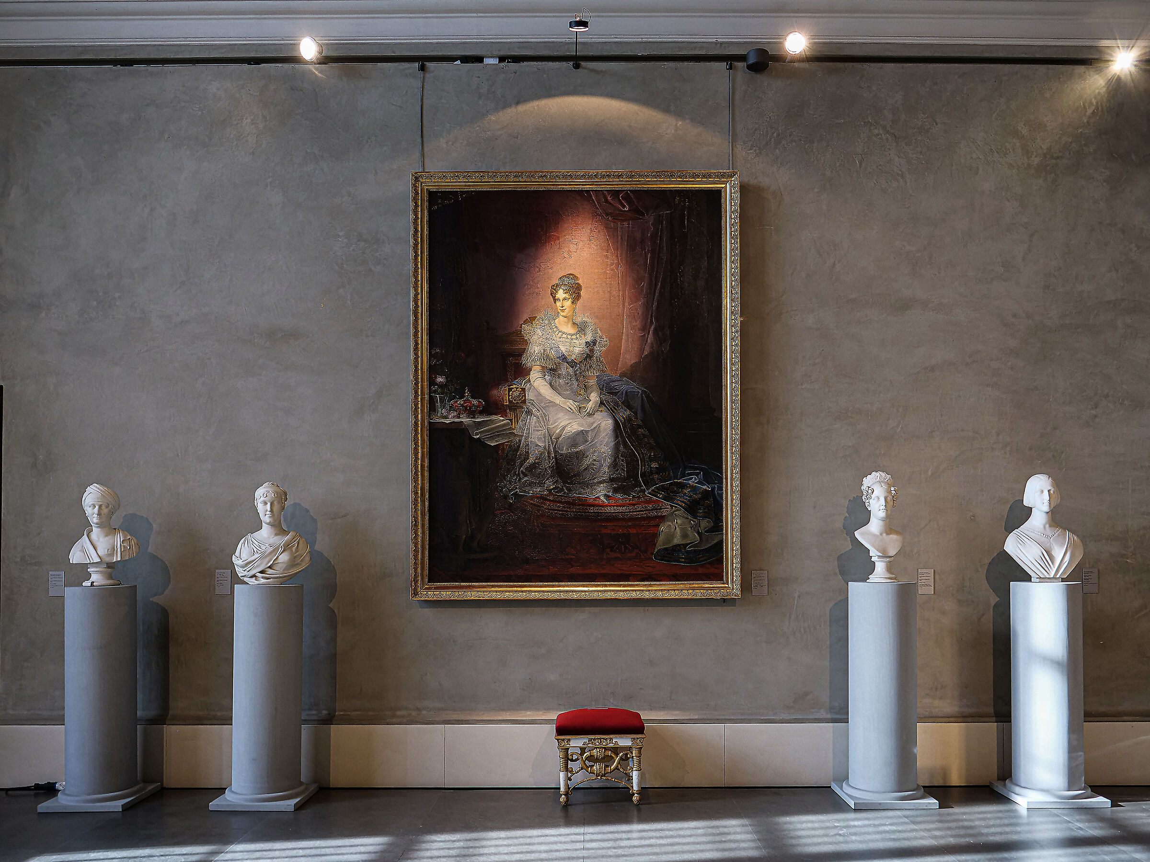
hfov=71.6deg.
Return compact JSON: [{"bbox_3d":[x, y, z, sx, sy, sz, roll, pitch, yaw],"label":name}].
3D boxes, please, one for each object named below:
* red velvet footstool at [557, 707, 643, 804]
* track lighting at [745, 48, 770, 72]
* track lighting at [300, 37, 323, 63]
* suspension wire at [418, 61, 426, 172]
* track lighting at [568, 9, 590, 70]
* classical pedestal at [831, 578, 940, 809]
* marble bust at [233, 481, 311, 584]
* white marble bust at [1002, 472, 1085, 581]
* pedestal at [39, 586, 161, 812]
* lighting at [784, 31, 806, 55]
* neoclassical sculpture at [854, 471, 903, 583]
[{"bbox_3d":[0.146,1.881,4.630,0.500,0.490,0.350,0,-4,0],"label":"red velvet footstool"},{"bbox_3d":[1.105,-2.243,4.820,0.135,0.085,0.135,0,-6,0],"label":"track lighting"},{"bbox_3d":[-1.495,-2.165,4.520,0.120,0.120,0.090,-1,11,35],"label":"track lighting"},{"bbox_3d":[-0.895,-1.840,4.660,0.025,0.650,0.025,0,-1,0],"label":"suspension wire"},{"bbox_3d":[0.020,-2.240,4.560,0.120,0.210,0.330,0,-1,0],"label":"track lighting"},{"bbox_3d":[1.791,1.508,4.640,0.455,1.200,0.430,0,-4,0],"label":"classical pedestal"},{"bbox_3d":[-1.772,0.601,4.660,0.435,0.595,0.270,0,-4,-6],"label":"marble bust"},{"bbox_3d":[2.590,0.535,4.400,0.410,0.600,0.250,0,-1,-5],"label":"white marble bust"},{"bbox_3d":[-2.610,1.445,4.400,0.425,1.165,0.425,0,-1,0],"label":"pedestal"},{"bbox_3d":[1.325,-2.329,4.780,0.128,0.128,0.110,-1,23,13],"label":"lighting"},{"bbox_3d":[1.678,0.530,4.400,0.265,0.620,0.240,0,-1,-3],"label":"neoclassical sculpture"}]

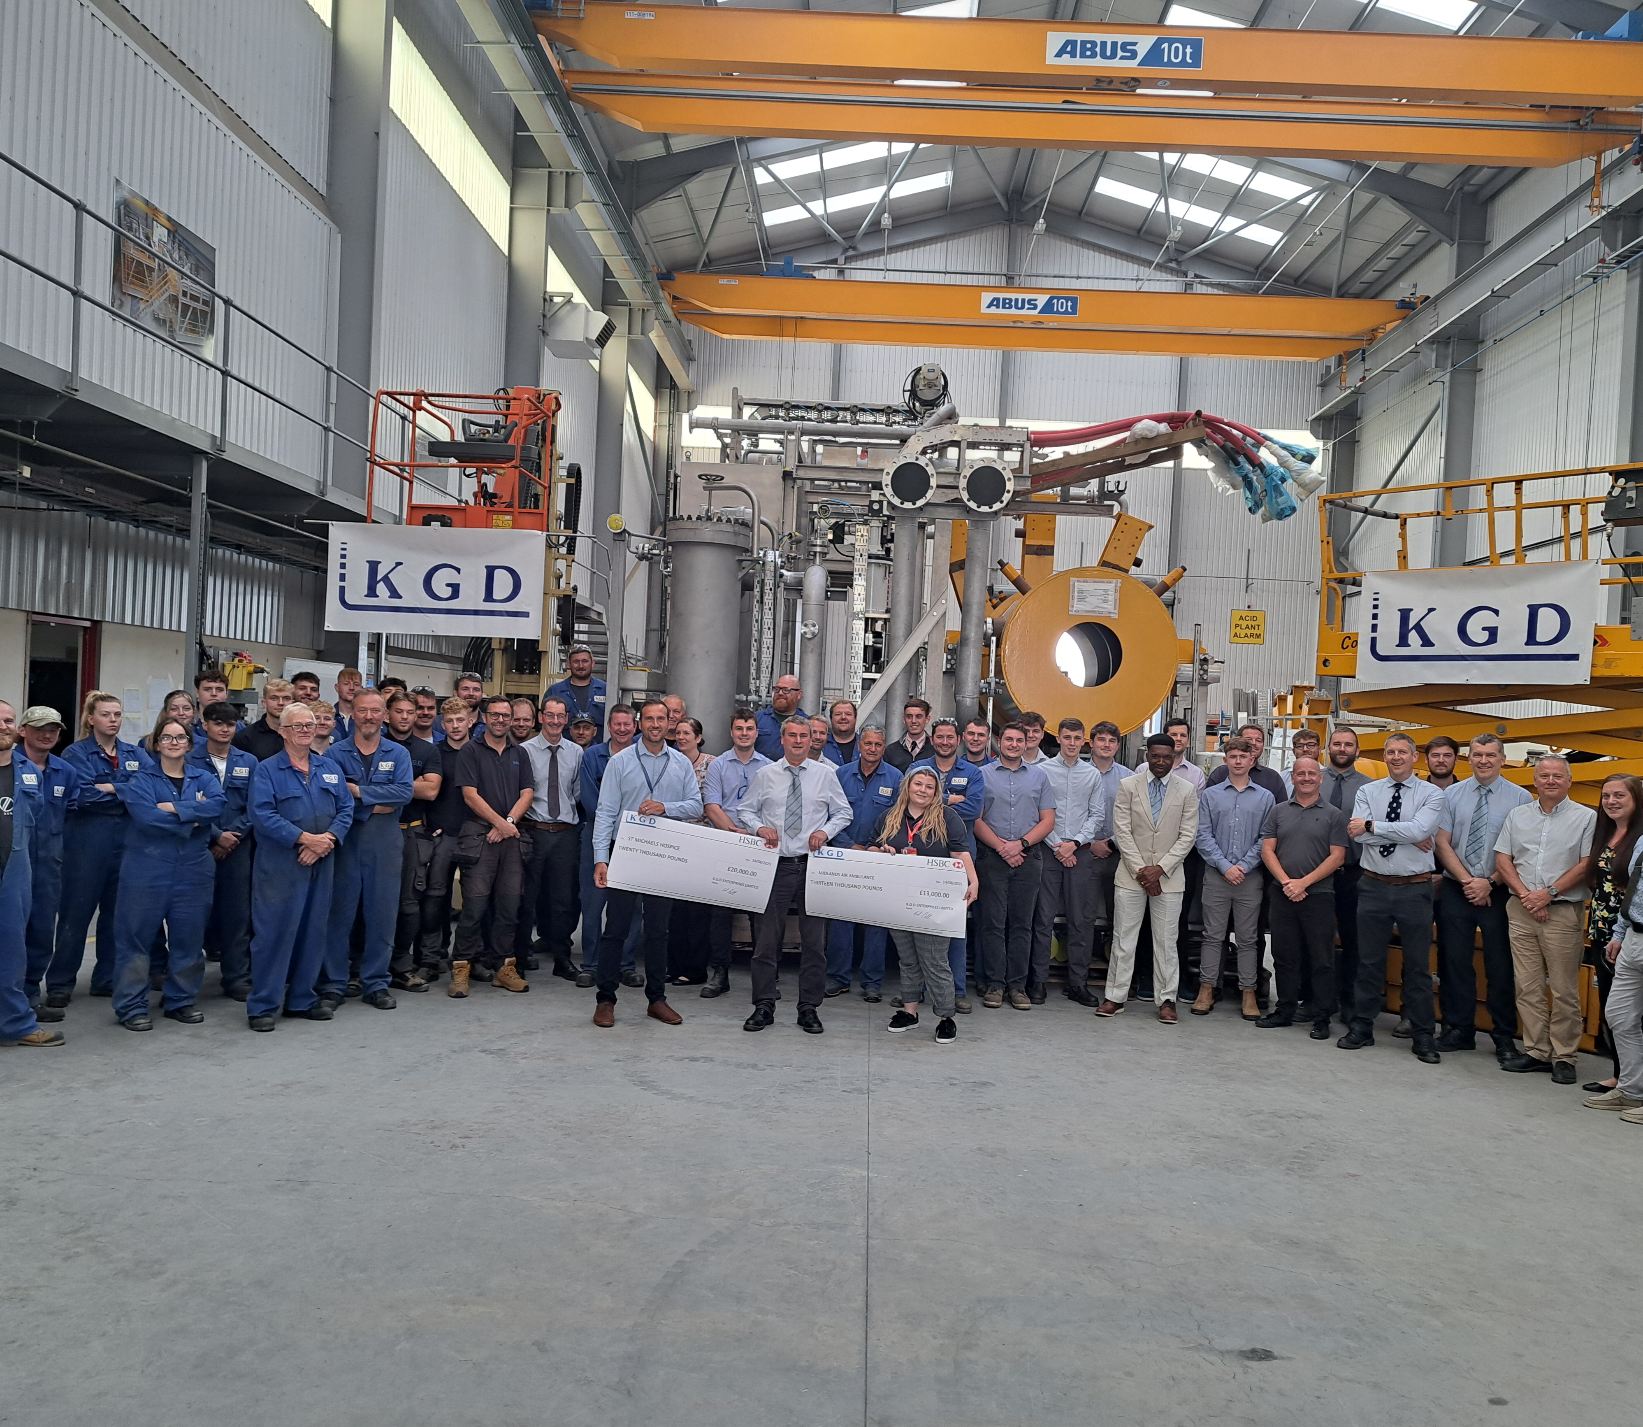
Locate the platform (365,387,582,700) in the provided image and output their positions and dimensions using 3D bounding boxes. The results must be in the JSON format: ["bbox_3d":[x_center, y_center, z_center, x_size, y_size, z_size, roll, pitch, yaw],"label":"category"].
[{"bbox_3d":[-2.552,-0.302,10.002,1.380,4.000,1.600,3,0,2],"label":"platform"}]

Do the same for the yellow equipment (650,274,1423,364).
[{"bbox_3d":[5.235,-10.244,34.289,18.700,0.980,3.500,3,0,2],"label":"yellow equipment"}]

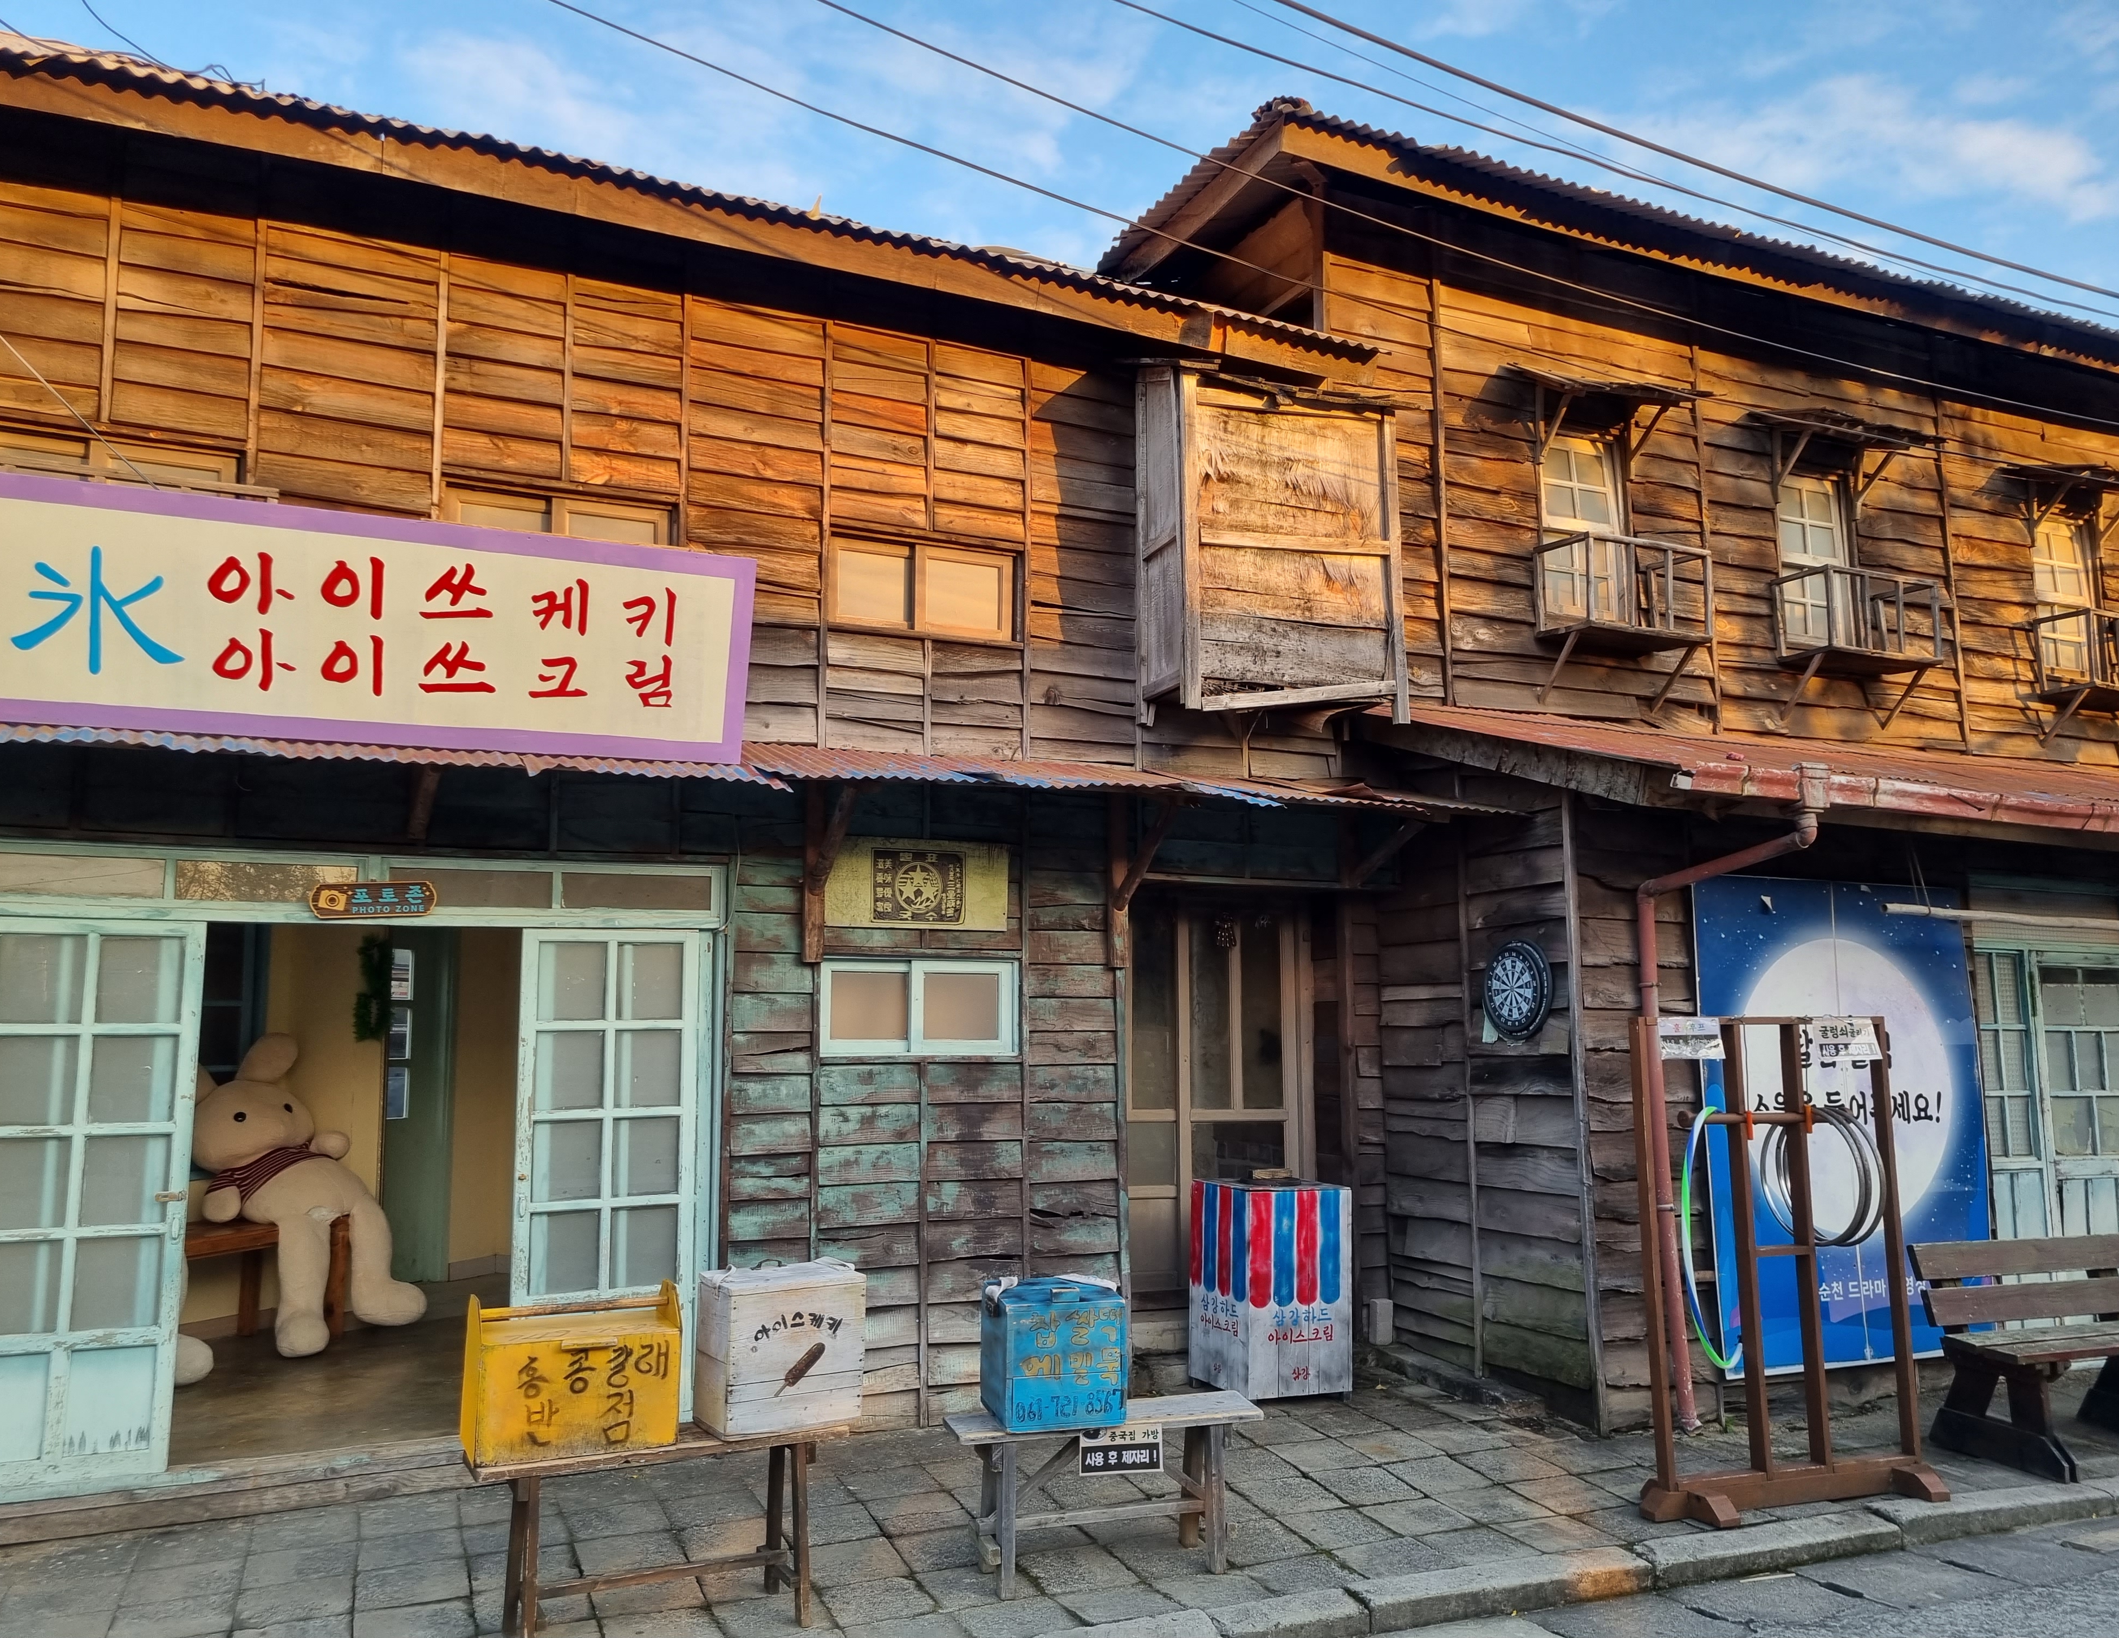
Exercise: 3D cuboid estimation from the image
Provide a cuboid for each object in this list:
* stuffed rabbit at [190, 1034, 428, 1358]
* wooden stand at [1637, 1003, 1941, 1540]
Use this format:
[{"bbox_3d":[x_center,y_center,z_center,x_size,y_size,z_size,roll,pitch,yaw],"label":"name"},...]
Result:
[{"bbox_3d":[-3.583,1.751,7.793,0.760,1.400,0.820,-4,-8,28],"label":"stuffed rabbit"},{"bbox_3d":[2.409,1.472,5.542,1.110,1.580,0.330,2,-8,-19],"label":"wooden stand"}]

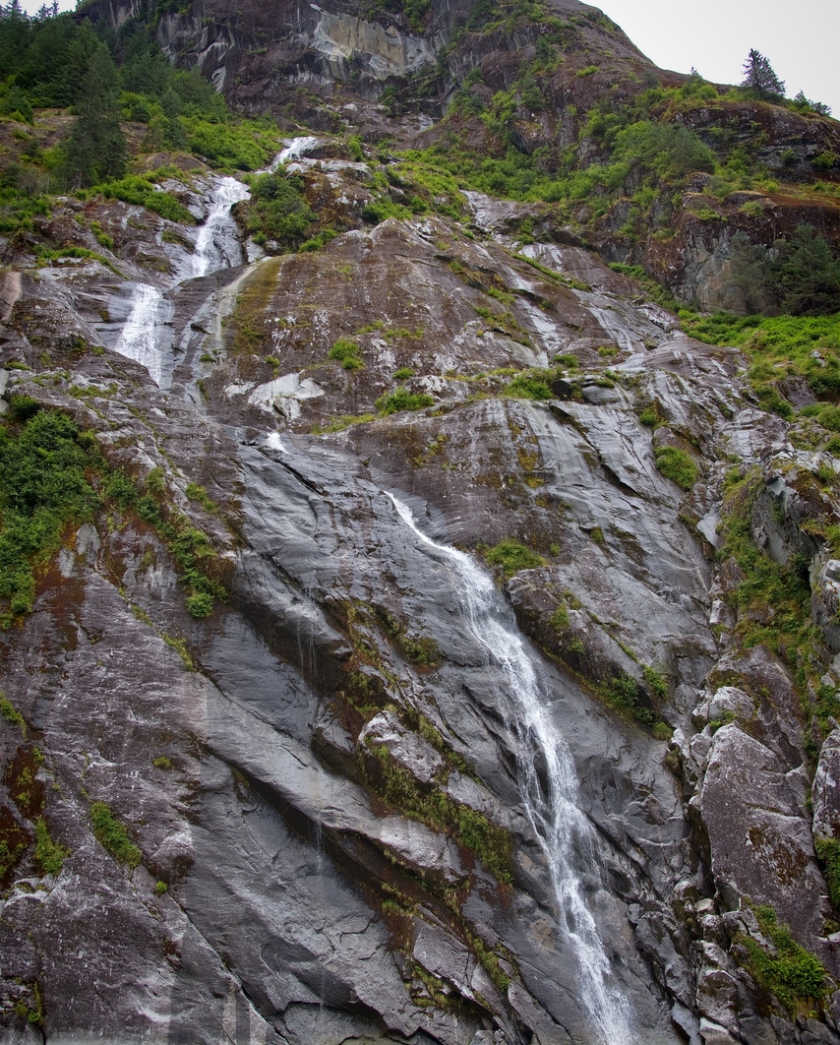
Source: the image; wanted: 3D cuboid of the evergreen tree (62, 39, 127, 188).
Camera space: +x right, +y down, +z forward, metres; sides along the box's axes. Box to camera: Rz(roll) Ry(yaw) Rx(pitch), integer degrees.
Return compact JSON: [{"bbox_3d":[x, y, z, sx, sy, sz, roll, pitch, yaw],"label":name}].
[{"bbox_3d":[-29.537,-37.400,95.411,4.651,17.460,4.651,9,-25,-20],"label":"evergreen tree"}]

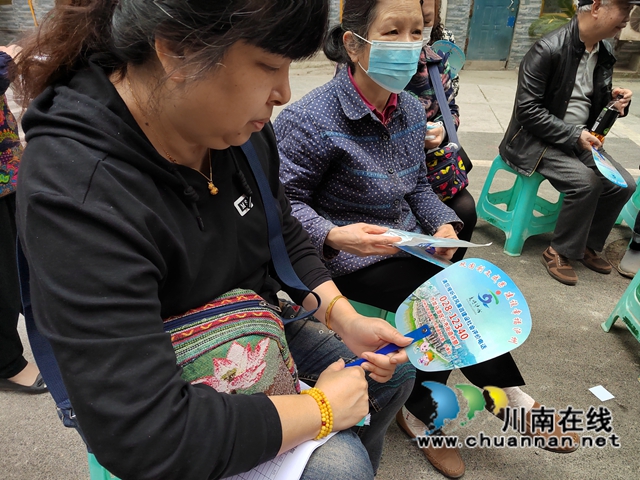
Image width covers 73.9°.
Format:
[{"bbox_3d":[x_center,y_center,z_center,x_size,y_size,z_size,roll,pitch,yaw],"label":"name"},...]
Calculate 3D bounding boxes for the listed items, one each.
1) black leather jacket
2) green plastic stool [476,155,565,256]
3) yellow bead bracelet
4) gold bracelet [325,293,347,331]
[{"bbox_3d":[1.177,-0.679,2.056,0.500,0.700,0.430,-10,29,-16],"label":"black leather jacket"},{"bbox_3d":[1.152,-0.216,2.386,0.365,0.455,0.365,-9,29,-15],"label":"green plastic stool"},{"bbox_3d":[-0.005,0.250,0.610,0.024,0.072,0.064,-3,-20,-34],"label":"yellow bead bracelet"},{"bbox_3d":[0.032,0.131,0.760,0.009,0.063,0.060,18,12,39],"label":"gold bracelet"}]

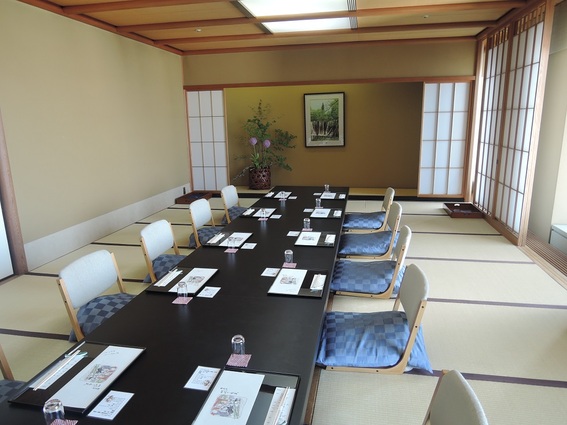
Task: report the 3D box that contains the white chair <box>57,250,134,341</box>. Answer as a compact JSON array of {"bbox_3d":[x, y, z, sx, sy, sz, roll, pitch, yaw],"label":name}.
[{"bbox_3d":[-1.031,0.523,2.562,0.590,0.510,0.490,1,14,11],"label":"white chair"}]

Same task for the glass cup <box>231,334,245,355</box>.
[{"bbox_3d":[-0.187,0.575,1.653,0.057,0.092,0.057,-1,13,0],"label":"glass cup"}]

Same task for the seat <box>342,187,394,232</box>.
[{"bbox_3d":[1.043,-0.066,4.884,0.590,0.500,0.490,1,14,11],"label":"seat"}]

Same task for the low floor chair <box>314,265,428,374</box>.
[{"bbox_3d":[0.512,0.557,2.300,0.599,0.560,0.459,2,14,11],"label":"low floor chair"}]

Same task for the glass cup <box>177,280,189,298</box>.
[{"bbox_3d":[-0.569,0.443,2.233,0.058,0.078,0.058,-1,14,0],"label":"glass cup"}]

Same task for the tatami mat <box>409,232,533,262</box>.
[{"bbox_3d":[1.561,0.373,4.277,1.818,0.045,0.912,2,14,11],"label":"tatami mat"}]

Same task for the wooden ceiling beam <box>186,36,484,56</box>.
[{"bbox_3d":[0.553,-2.590,6.134,4.631,0.065,0.060,2,14,11],"label":"wooden ceiling beam"}]

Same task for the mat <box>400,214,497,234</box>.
[{"bbox_3d":[1.738,0.161,5.142,1.822,0.045,0.907,2,14,11],"label":"mat"}]

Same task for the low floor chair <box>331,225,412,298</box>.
[{"bbox_3d":[0.693,0.348,3.173,0.590,0.500,0.490,1,14,11],"label":"low floor chair"}]

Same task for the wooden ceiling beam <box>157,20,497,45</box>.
[{"bbox_3d":[0.366,-2.368,5.209,4.500,0.060,0.080,1,14,11],"label":"wooden ceiling beam"}]

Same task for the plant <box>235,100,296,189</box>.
[{"bbox_3d":[-0.347,-1.184,6.986,1.160,1.580,0.750,1,14,11],"label":"plant"}]

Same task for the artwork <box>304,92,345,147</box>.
[{"bbox_3d":[0.739,-1.635,7.010,0.715,0.935,0.030,2,14,11],"label":"artwork"}]

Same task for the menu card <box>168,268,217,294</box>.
[{"bbox_3d":[-0.548,0.420,2.434,0.170,0.006,0.370,2,14,11],"label":"menu card"}]

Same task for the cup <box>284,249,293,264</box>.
[{"bbox_3d":[0.041,0.318,2.712,0.057,0.092,0.057,1,14,11],"label":"cup"}]

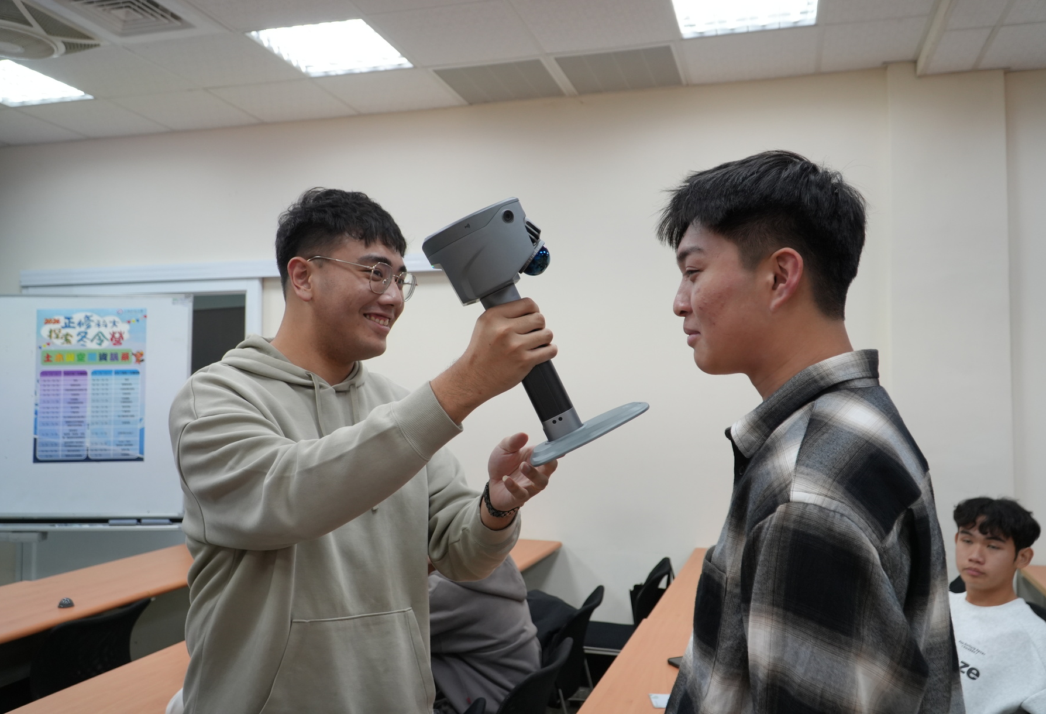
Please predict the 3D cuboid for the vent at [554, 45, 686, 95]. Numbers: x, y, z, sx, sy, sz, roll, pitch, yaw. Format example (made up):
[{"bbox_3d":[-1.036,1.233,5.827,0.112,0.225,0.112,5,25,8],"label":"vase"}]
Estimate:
[{"bbox_3d":[0.479,-1.393,4.040,0.555,0.040,0.540,0,-2,16],"label":"vent"}]

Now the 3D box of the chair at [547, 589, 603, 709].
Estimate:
[{"bbox_3d":[0.014,1.263,3.047,0.540,0.780,0.470,0,-2,16],"label":"chair"}]

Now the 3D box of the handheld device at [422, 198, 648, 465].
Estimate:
[{"bbox_3d":[0.009,-0.039,1.060,0.160,0.307,0.145,-29,1,0],"label":"handheld device"}]

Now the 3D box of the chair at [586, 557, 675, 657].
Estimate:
[{"bbox_3d":[0.372,1.284,3.591,0.540,0.780,0.470,0,-2,16],"label":"chair"}]

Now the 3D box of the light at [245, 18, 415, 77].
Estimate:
[{"bbox_3d":[-0.863,-1.426,3.807,0.570,0.070,0.570,0,-2,16],"label":"light"}]

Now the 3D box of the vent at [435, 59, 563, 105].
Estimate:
[{"bbox_3d":[-0.105,-1.391,4.205,0.555,0.040,0.540,0,-2,16],"label":"vent"}]

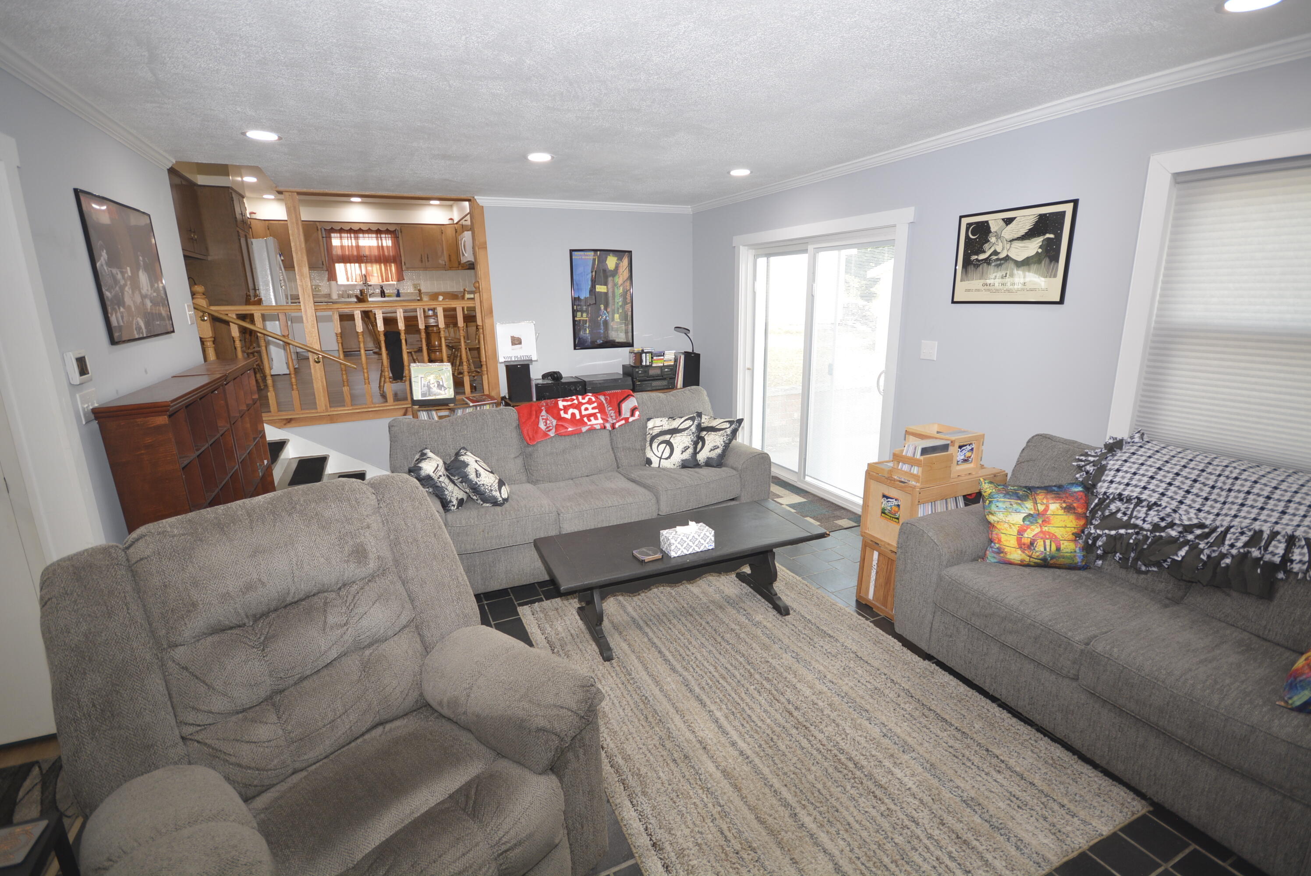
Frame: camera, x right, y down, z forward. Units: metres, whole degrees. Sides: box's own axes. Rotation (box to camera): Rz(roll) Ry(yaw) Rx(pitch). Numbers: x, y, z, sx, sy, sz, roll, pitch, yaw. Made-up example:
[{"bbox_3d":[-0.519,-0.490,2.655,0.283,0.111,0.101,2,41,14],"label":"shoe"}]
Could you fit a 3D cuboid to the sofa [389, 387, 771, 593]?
[{"bbox_3d":[-0.473,0.247,3.807,2.297,0.885,0.985,-7,15,-24],"label":"sofa"}]

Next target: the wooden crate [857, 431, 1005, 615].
[{"bbox_3d":[1.348,0.421,2.921,0.525,0.920,0.325,-7,15,-24],"label":"wooden crate"}]

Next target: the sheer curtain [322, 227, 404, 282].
[{"bbox_3d":[-5.137,-3.224,10.296,1.180,0.880,0.080,-7,16,-24],"label":"sheer curtain"}]

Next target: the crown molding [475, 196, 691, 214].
[{"bbox_3d":[-0.586,-2.227,5.578,2.170,0.062,0.060,-7,16,-24],"label":"crown molding"}]

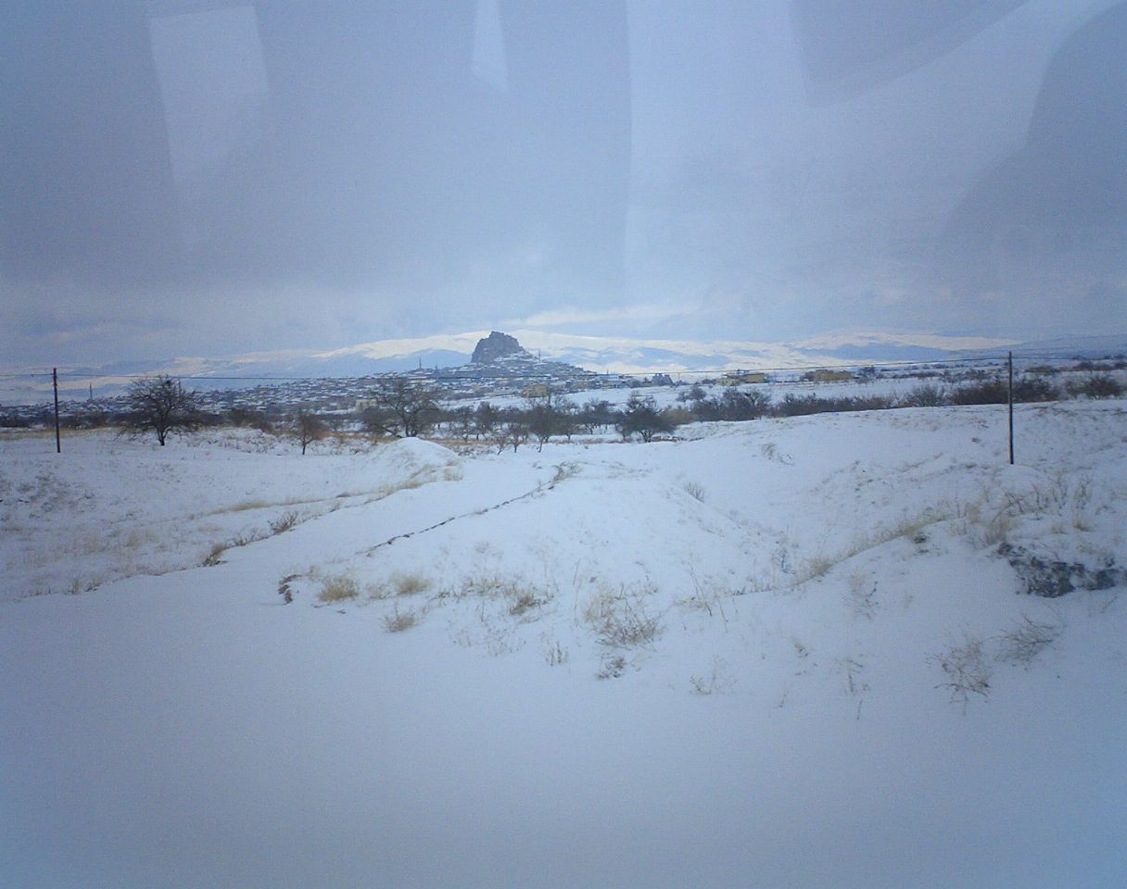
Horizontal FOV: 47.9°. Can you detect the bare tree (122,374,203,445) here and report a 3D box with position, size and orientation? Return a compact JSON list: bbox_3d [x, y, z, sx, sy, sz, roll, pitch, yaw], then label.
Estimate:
[{"bbox_3d":[-36.521,-3.131,115.000,7.397,6.304,7.027,-1,3,0],"label":"bare tree"}]

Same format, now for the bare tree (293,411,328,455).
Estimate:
[{"bbox_3d":[-20.514,-0.903,103.000,2.785,3.463,2.646,-1,3,0],"label":"bare tree"}]

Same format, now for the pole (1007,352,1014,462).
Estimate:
[{"bbox_3d":[26.449,-2.110,75.000,0.240,6.660,0.240,-1,3,0],"label":"pole"}]

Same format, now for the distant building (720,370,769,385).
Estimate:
[{"bbox_3d":[92.878,-33.968,650.000,23.754,6.889,13.000,-1,3,6],"label":"distant building"}]

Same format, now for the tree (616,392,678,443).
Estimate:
[{"bbox_3d":[7.981,-2.541,122.000,5.707,4.815,5.421,-1,3,0],"label":"tree"}]

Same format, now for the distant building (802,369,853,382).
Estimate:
[{"bbox_3d":[141.397,-37.027,680.000,26.341,6.213,13.000,-1,3,11],"label":"distant building"}]

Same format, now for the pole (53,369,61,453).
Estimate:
[{"bbox_3d":[-39.144,-2.614,98.000,0.260,6.625,0.260,-1,3,0],"label":"pole"}]

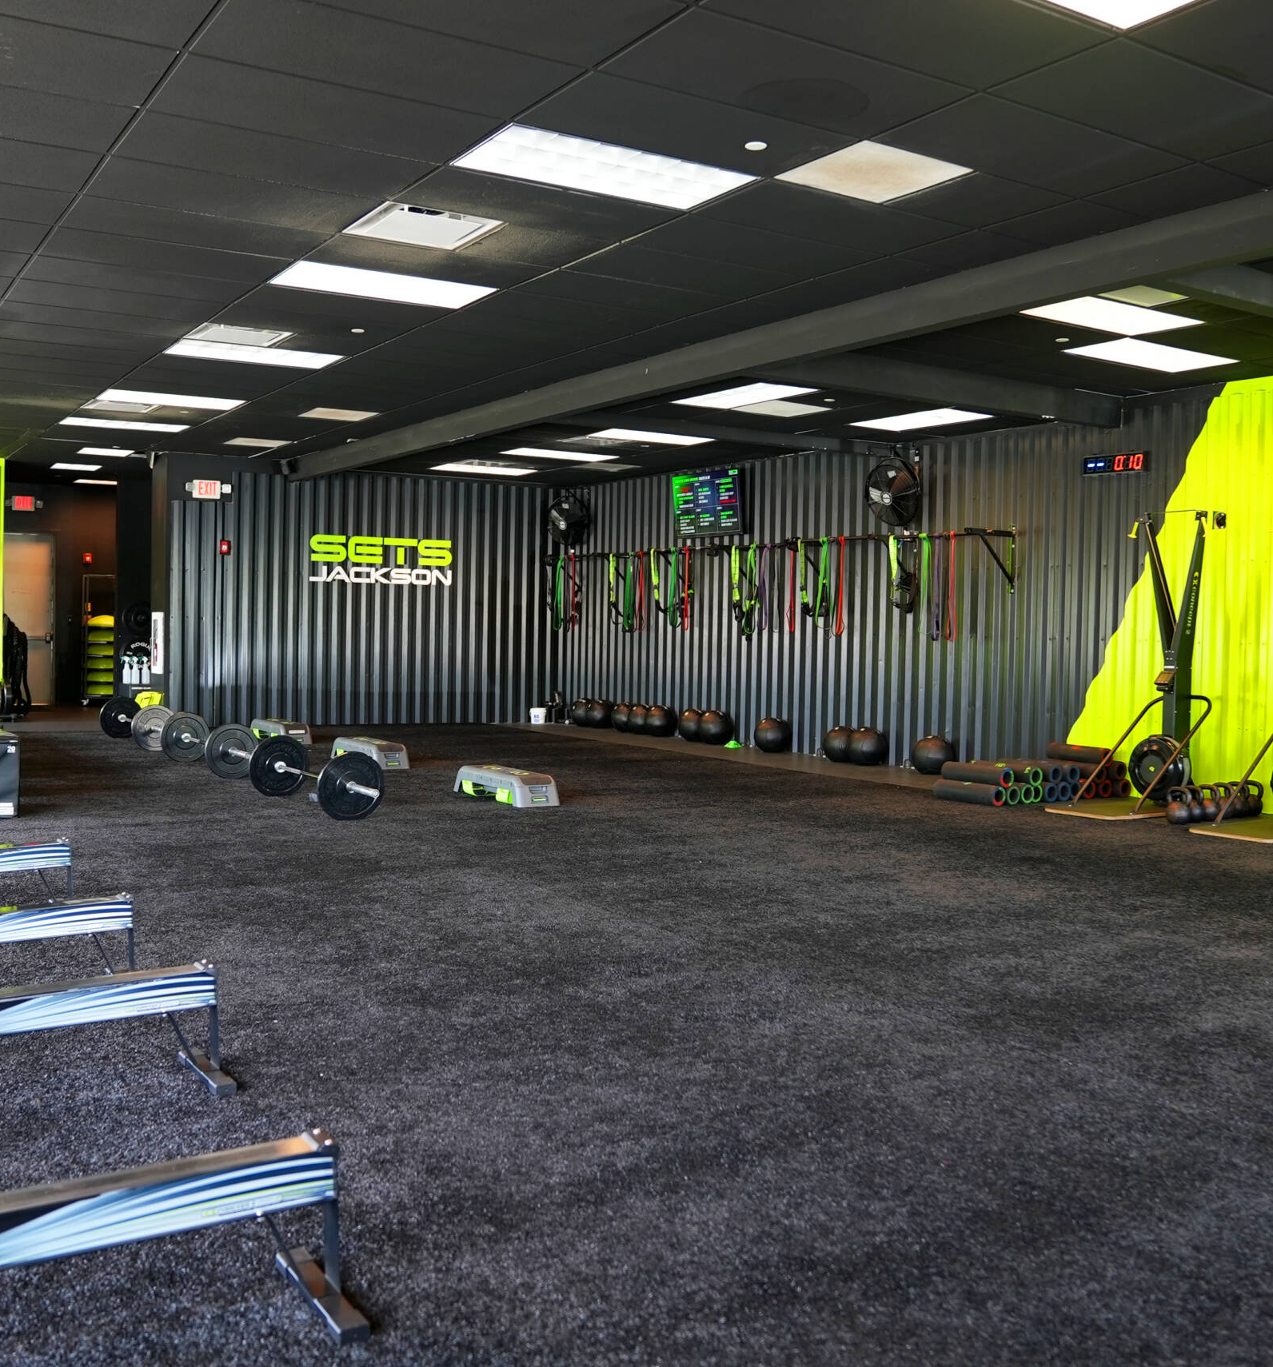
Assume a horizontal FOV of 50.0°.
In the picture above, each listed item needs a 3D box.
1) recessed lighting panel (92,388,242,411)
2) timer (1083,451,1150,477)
[{"bbox_3d":[-4.012,-2.471,11.824,1.200,0.050,0.600,-1,3,-32],"label":"recessed lighting panel"},{"bbox_3d":[3.873,-1.763,11.004,0.060,0.140,0.565,-1,3,-33],"label":"timer"}]

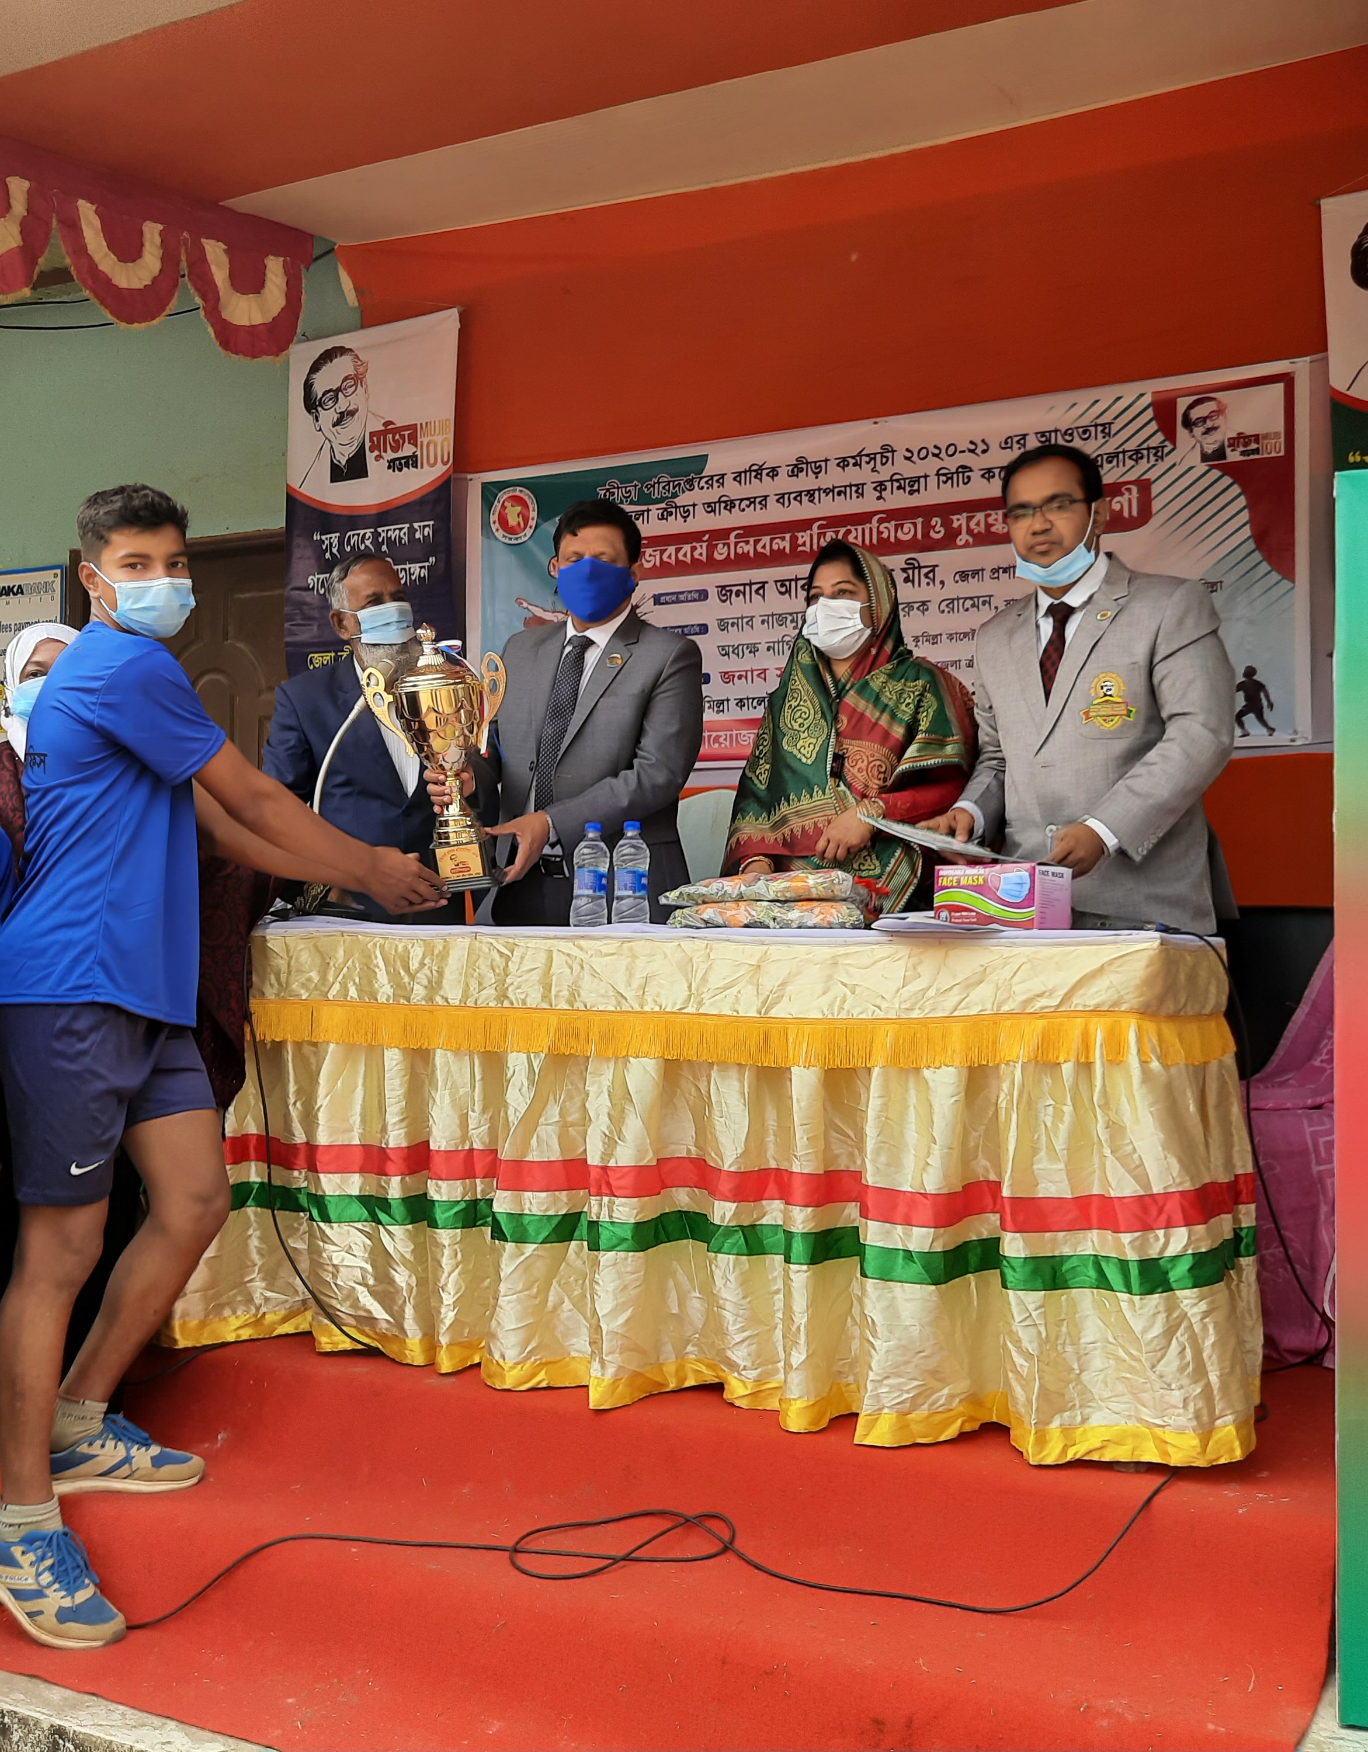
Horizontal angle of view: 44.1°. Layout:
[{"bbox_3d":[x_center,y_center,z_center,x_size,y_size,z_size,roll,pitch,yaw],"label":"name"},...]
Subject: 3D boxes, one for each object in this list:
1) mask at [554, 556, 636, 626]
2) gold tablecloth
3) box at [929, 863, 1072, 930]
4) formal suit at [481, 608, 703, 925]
[{"bbox_3d":[-0.172,-0.554,3.270,0.150,0.135,0.100,0,-1,2],"label":"mask"},{"bbox_3d":[0.048,0.462,3.005,1.800,0.760,0.660,0,-1,27],"label":"gold tablecloth"},{"bbox_3d":[0.505,0.033,2.660,0.185,0.098,0.105,-1,-1,44],"label":"box"},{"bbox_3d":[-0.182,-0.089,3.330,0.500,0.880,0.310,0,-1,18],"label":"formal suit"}]

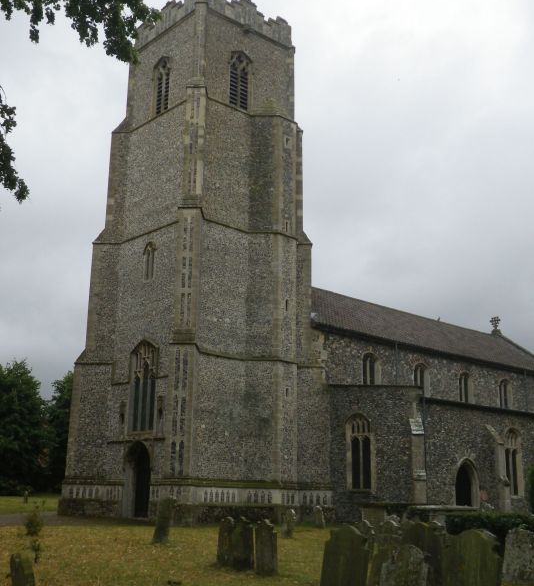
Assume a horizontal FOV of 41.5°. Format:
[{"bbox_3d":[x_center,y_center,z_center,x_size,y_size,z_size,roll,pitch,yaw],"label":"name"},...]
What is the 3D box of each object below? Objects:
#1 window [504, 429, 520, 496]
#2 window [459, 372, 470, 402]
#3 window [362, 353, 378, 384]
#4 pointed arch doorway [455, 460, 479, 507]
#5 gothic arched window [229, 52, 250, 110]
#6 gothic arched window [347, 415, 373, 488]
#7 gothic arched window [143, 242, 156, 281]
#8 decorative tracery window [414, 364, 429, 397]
[{"bbox_3d":[11.401,7.878,32.826,1.479,3.162,0.326,14,-20,-40],"label":"window"},{"bbox_3d":[10.968,5.332,39.588,1.275,1.836,0.306,14,-20,-40],"label":"window"},{"bbox_3d":[4.914,3.773,34.296,1.275,1.785,0.306,14,-20,-40],"label":"window"},{"bbox_3d":[8.306,8.313,29.888,1.785,2.499,0.459,14,-20,-40],"label":"pointed arch doorway"},{"bbox_3d":[-1.355,-10.143,33.570,1.295,2.876,0.326,14,-20,-40],"label":"gothic arched window"},{"bbox_3d":[3.990,6.712,29.789,0.326,3.162,1.479,14,-20,-40],"label":"gothic arched window"},{"bbox_3d":[-5.217,-1.406,32.074,0.306,1.836,1.020,14,-20,-40],"label":"gothic arched window"},{"bbox_3d":[8.028,4.569,37.019,1.326,1.856,0.306,14,-20,-40],"label":"decorative tracery window"}]

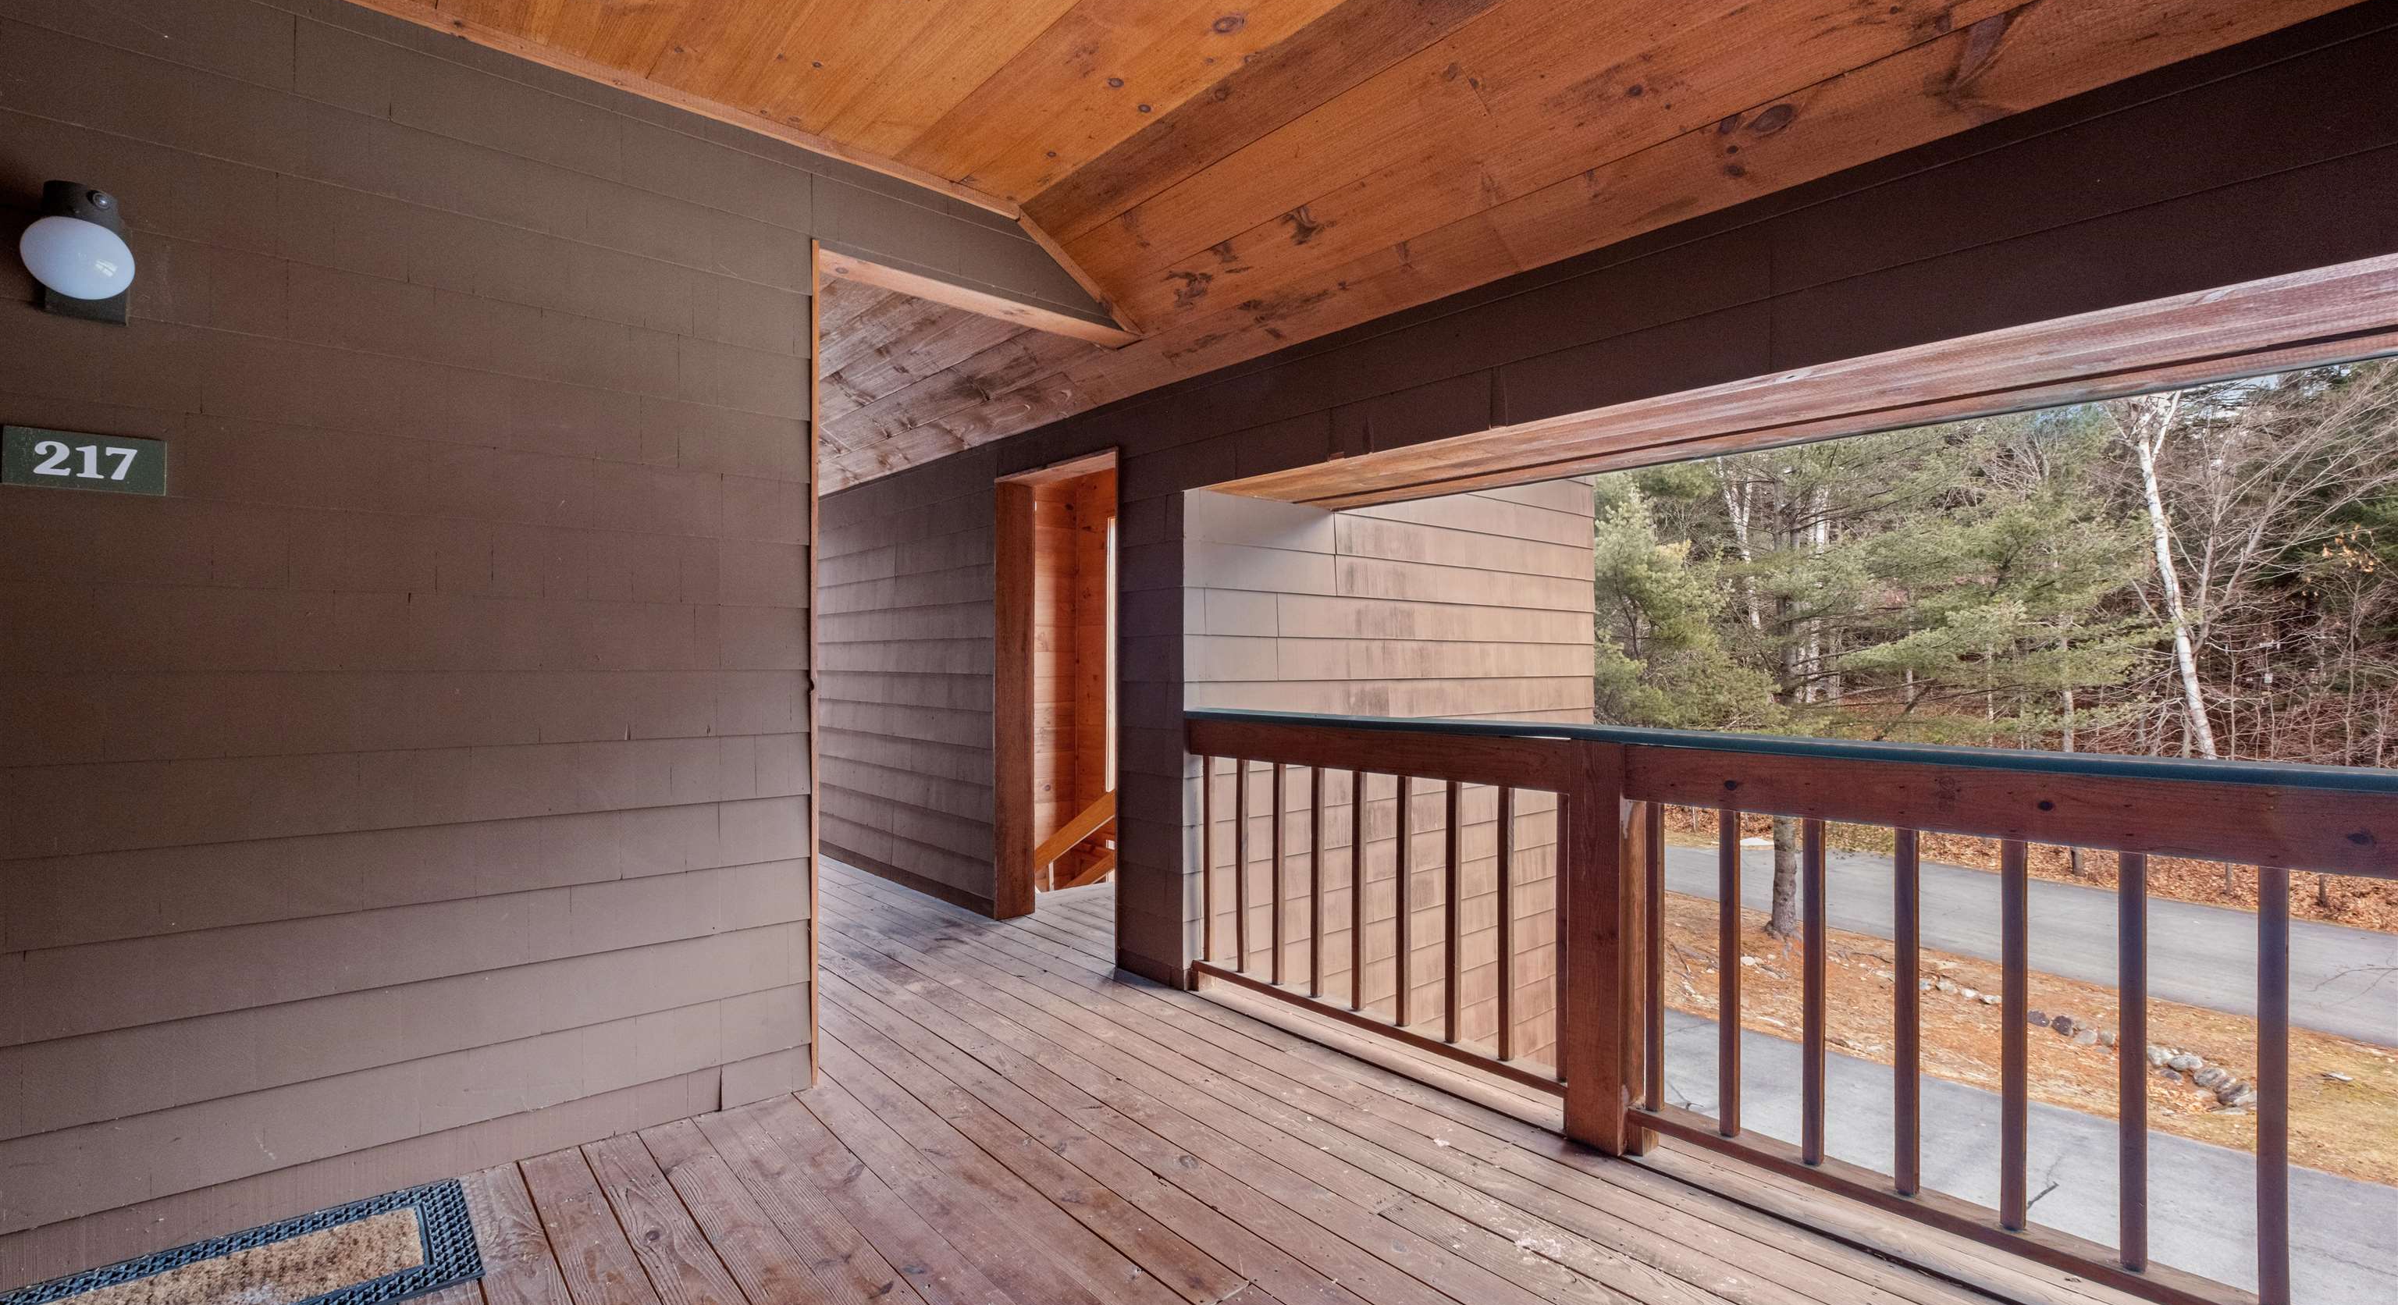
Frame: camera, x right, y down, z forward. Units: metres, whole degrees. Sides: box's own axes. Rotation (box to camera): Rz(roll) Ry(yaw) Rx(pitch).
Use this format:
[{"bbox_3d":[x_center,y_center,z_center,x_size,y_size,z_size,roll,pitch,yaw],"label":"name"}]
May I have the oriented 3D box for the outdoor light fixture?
[{"bbox_3d":[-2.198,-0.795,1.965,0.155,0.239,0.199,1,-2,-41],"label":"outdoor light fixture"}]

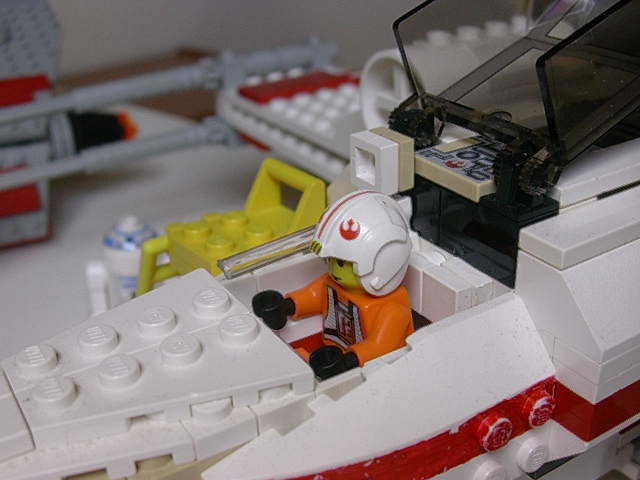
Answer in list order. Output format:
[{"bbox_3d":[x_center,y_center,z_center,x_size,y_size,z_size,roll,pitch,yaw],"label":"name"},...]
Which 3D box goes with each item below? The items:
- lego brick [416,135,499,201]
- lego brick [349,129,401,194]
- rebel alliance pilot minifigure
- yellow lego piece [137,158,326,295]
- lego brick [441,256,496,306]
[{"bbox_3d":[0.025,-0.012,0.129,0.015,0.003,0.016,-18,31,-27],"label":"lego brick"},{"bbox_3d":[0.009,-0.012,0.131,0.003,0.008,0.008,-17,31,-27],"label":"lego brick"},{"bbox_3d":[0.004,0.008,0.122,0.022,0.032,0.023,-18,31,-27],"label":"rebel alliance pilot minifigure"},{"bbox_3d":[-0.015,-0.001,0.148,0.032,0.021,0.017,-16,28,-34],"label":"yellow lego piece"},{"bbox_3d":[0.022,0.008,0.126,0.003,0.008,0.008,-17,31,-27],"label":"lego brick"}]

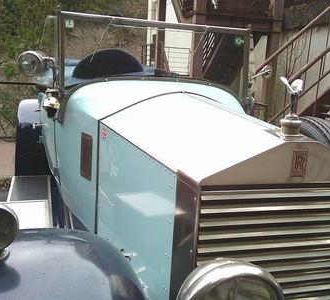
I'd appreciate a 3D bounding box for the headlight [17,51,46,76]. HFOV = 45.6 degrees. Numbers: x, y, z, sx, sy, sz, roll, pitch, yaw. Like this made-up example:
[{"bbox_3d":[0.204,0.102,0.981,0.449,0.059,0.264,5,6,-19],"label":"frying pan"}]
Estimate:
[{"bbox_3d":[-0.683,-0.442,2.004,0.130,0.132,0.120,3,13,0],"label":"headlight"}]

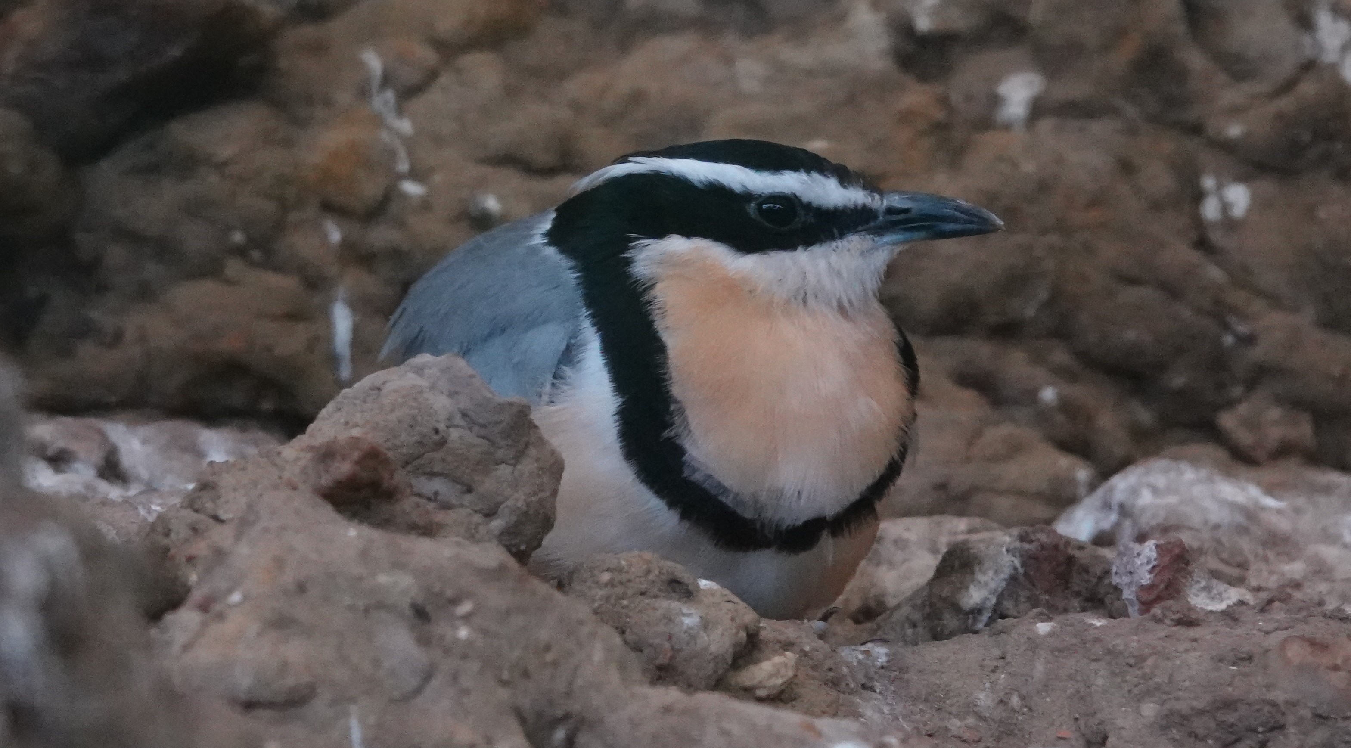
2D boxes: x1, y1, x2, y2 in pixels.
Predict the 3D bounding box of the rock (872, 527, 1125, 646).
[{"bbox_3d":[0.048,0.031,2.050,0.037,0.017,0.023,0,7,0],"label":"rock"}]

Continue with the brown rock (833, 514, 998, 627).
[{"bbox_3d":[0.036,0.029,2.080,0.026,0.016,0.019,0,7,0],"label":"brown rock"}]

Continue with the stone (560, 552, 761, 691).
[{"bbox_3d":[-0.002,0.036,2.000,0.029,0.019,0.023,0,7,0],"label":"stone"}]

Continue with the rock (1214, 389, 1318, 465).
[{"bbox_3d":[0.091,0.008,2.150,0.016,0.011,0.011,0,7,0],"label":"rock"}]

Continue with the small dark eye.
[{"bbox_3d":[0.015,-0.024,2.030,0.007,0.005,0.004,-1,7,-5],"label":"small dark eye"}]

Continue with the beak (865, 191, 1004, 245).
[{"bbox_3d":[0.038,-0.023,2.030,0.021,0.007,0.007,5,5,12],"label":"beak"}]

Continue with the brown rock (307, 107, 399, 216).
[{"bbox_3d":[-0.050,-0.033,2.150,0.014,0.017,0.011,0,7,0],"label":"brown rock"}]

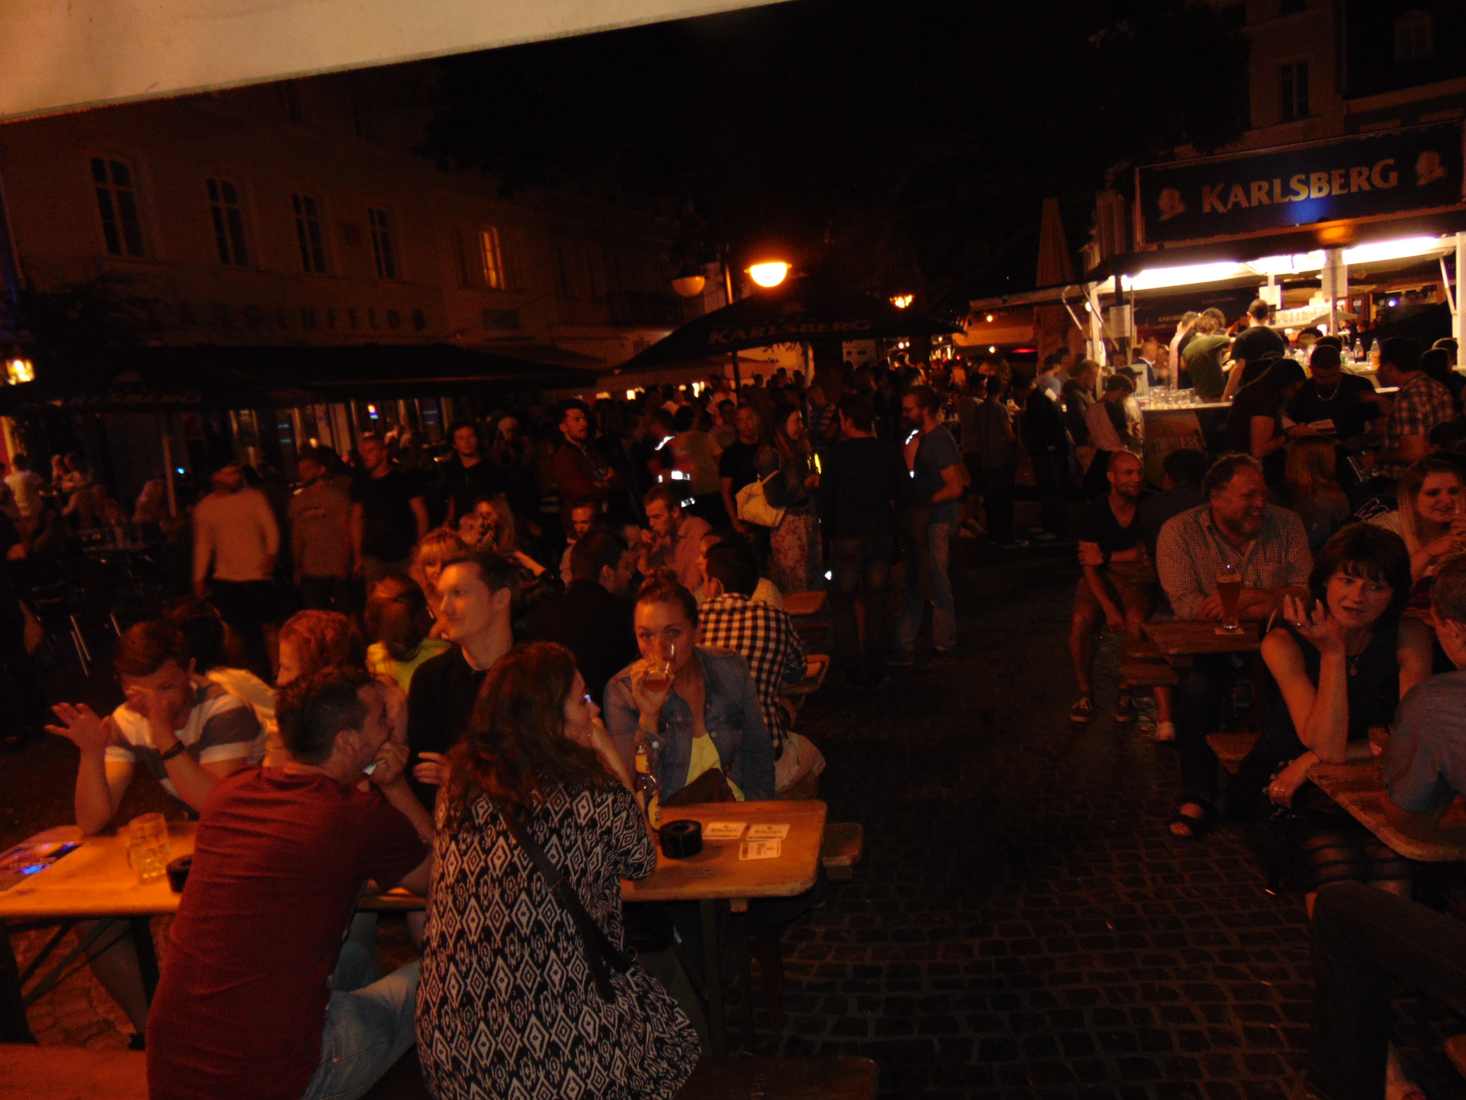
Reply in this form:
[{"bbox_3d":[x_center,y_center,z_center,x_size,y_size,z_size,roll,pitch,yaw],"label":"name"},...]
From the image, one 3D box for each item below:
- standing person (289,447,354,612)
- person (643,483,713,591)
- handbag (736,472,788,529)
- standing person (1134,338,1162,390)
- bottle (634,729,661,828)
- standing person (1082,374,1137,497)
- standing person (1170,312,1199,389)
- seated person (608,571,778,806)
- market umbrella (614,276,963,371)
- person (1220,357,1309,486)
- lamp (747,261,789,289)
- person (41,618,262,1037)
[{"bbox_3d":[-2.831,0.169,7.450,0.500,1.770,0.340,-7,8,-6],"label":"standing person"},{"bbox_3d":[-0.246,0.417,4.834,0.720,1.380,0.500,-11,10,-29],"label":"person"},{"bbox_3d":[0.190,-0.321,7.150,0.360,0.360,0.160,5,8,7],"label":"handbag"},{"bbox_3d":[4.772,-1.482,12.000,0.500,1.780,0.360,-11,9,-30],"label":"standing person"},{"bbox_3d":[-0.202,0.584,2.562,0.063,0.245,0.063,-6,9,0],"label":"bottle"},{"bbox_3d":[3.377,-0.704,9.300,0.550,1.630,0.500,-10,9,-27],"label":"standing person"},{"bbox_3d":[4.552,-1.464,10.500,0.420,1.760,0.500,-11,9,-30],"label":"standing person"},{"bbox_3d":[-0.050,0.720,2.982,0.520,1.340,0.750,-5,9,7],"label":"seated person"},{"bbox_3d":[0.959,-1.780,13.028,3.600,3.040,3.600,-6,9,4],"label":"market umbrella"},{"bbox_3d":[3.068,-0.248,6.129,0.450,1.720,0.500,-7,9,-2],"label":"person"},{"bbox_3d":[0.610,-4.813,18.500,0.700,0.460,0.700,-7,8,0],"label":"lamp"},{"bbox_3d":[-1.677,0.826,3.173,0.620,1.330,0.770,-6,8,6],"label":"person"}]

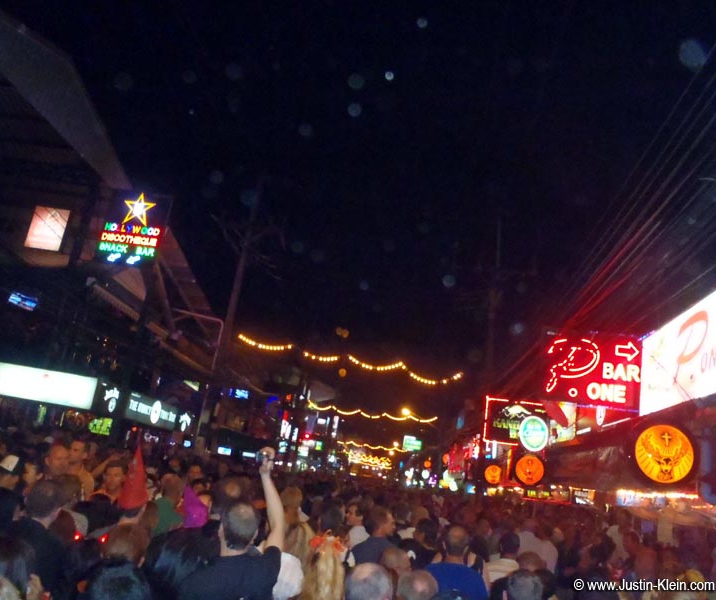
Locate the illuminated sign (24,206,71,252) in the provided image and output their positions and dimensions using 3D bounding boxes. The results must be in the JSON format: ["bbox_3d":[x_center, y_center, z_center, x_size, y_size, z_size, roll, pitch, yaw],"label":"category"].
[{"bbox_3d":[-7.422,-1.684,15.569,0.859,1.062,0.150,7,-16,6],"label":"illuminated sign"}]

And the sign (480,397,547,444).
[{"bbox_3d":[5.115,4.031,21.088,1.950,1.406,0.200,7,-16,6],"label":"sign"}]

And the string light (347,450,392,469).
[{"bbox_3d":[2.014,27.248,110.479,7.655,1.976,1.000,7,-16,6],"label":"string light"}]

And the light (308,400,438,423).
[{"bbox_3d":[0.933,7.298,42.117,8.399,0.389,0.250,7,-16,6],"label":"light"}]

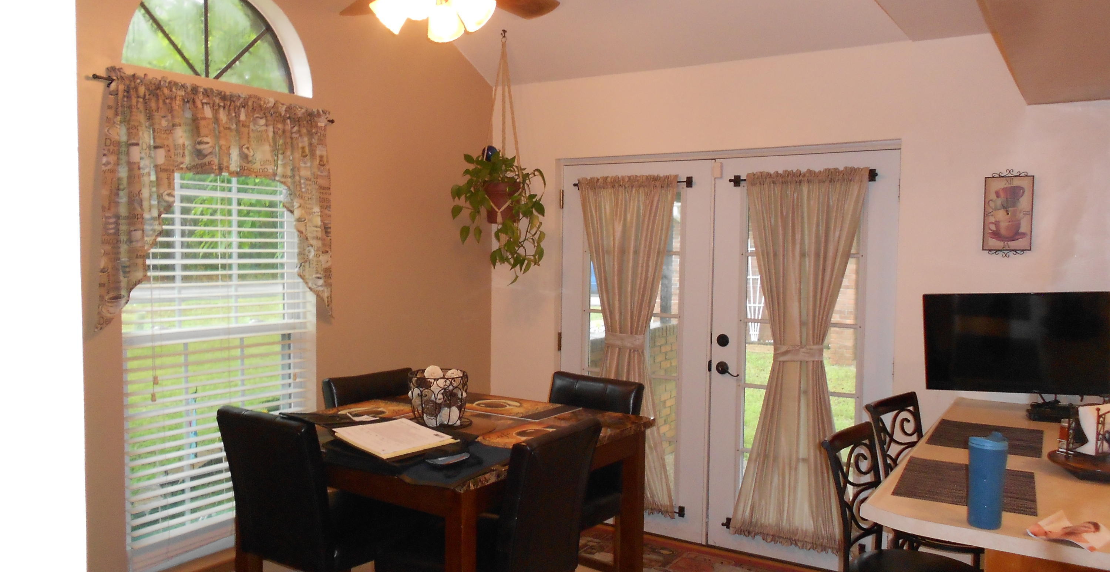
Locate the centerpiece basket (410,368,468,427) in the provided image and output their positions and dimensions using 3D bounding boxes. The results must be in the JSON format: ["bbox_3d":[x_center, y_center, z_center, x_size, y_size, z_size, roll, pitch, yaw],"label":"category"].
[{"bbox_3d":[-0.424,0.406,3.102,0.230,0.205,0.230,1,3,0],"label":"centerpiece basket"}]

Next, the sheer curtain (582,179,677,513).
[{"bbox_3d":[0.384,0.318,4.588,0.615,1.840,0.075,2,3,32],"label":"sheer curtain"}]

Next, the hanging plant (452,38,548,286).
[{"bbox_3d":[-0.300,-0.689,4.525,0.480,1.360,0.460,1,3,0],"label":"hanging plant"}]

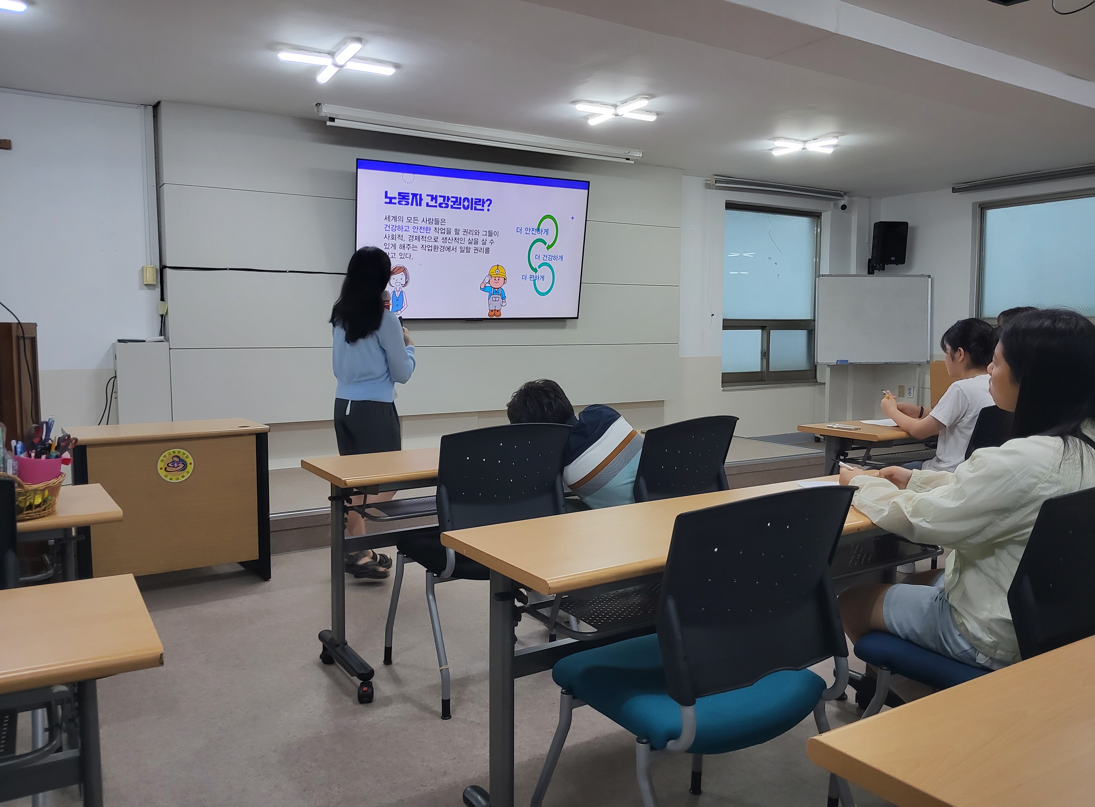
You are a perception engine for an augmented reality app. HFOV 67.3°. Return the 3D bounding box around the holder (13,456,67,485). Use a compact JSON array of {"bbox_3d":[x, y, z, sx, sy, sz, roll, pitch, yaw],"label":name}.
[{"bbox_3d":[-1.359,0.200,2.196,0.127,0.125,0.127,-3,6,-31],"label":"holder"}]

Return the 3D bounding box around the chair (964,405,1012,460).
[{"bbox_3d":[1.818,0.422,3.638,0.500,0.885,0.540,-3,6,-32],"label":"chair"}]

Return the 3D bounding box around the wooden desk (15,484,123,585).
[{"bbox_3d":[-1.855,0.654,1.928,1.500,0.725,0.450,-3,6,-32],"label":"wooden desk"}]

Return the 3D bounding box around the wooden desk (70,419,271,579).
[{"bbox_3d":[-1.774,0.485,3.867,0.822,0.746,0.450,-3,6,-34],"label":"wooden desk"}]

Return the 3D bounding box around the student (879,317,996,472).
[{"bbox_3d":[1.775,0.241,3.774,0.470,1.255,0.660,-3,6,-35],"label":"student"}]

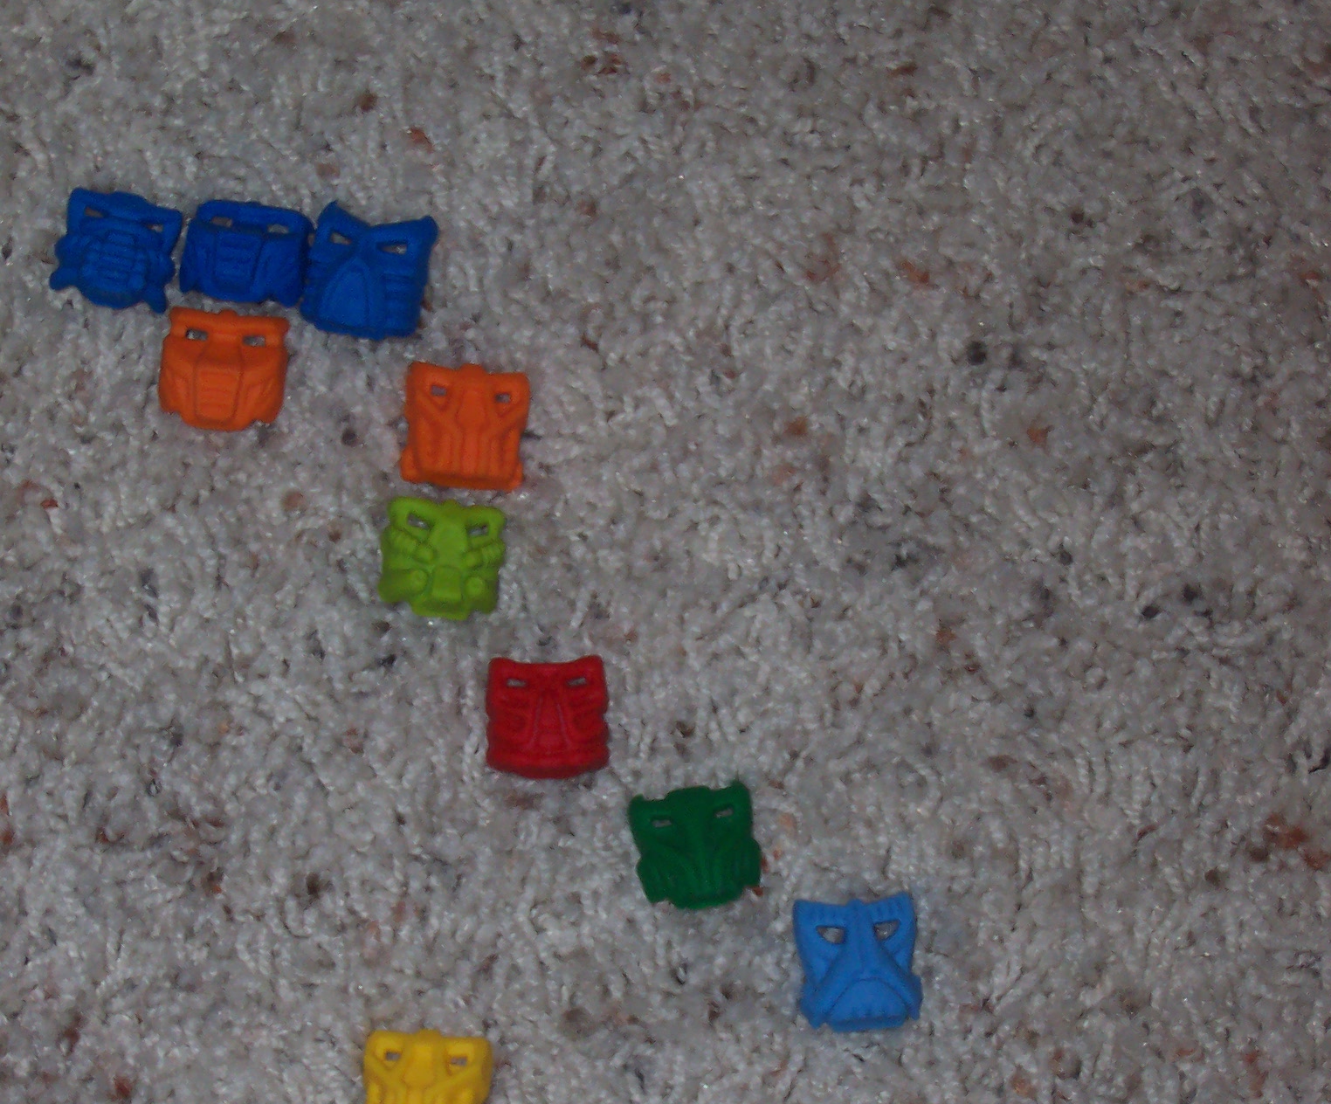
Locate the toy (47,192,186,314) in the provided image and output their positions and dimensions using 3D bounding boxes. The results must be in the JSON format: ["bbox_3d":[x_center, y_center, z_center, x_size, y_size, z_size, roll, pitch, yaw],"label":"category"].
[{"bbox_3d":[-0.107,-0.059,1.143,0.024,0.012,0.022,10,69,4],"label":"toy"}]

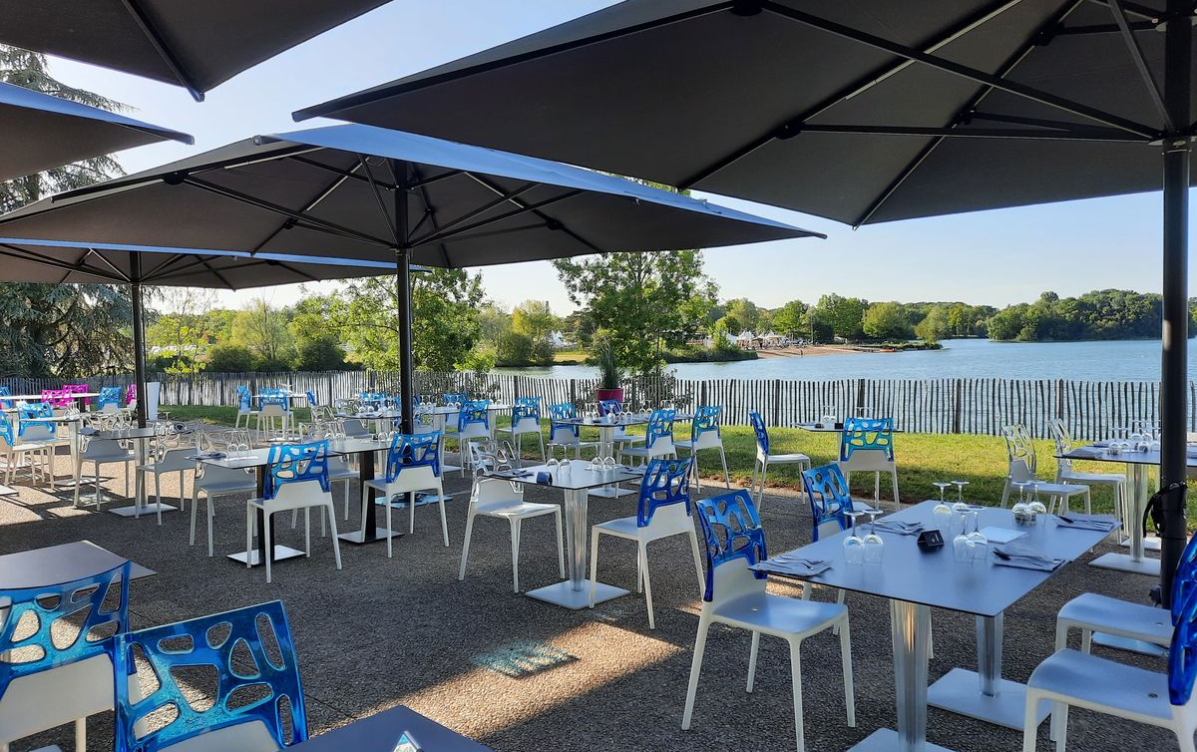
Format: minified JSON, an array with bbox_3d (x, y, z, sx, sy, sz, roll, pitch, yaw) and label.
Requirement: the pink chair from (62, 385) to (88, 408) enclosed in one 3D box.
[{"bbox_3d":[-9.444,0.634,15.693,0.480,0.868,0.505,-3,3,-41],"label":"pink chair"}]

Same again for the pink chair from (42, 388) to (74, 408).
[{"bbox_3d":[-8.617,0.676,13.718,0.500,0.885,0.515,-3,3,-43],"label":"pink chair"}]

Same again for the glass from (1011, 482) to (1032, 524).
[{"bbox_3d":[1.786,0.530,3.641,0.081,0.168,0.081,-1,2,0],"label":"glass"}]

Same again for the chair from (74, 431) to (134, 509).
[{"bbox_3d":[-4.766,0.824,8.431,0.505,0.868,0.480,1,3,42],"label":"chair"}]

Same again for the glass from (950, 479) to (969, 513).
[{"bbox_3d":[1.501,0.527,3.585,0.075,0.176,0.075,-1,2,0],"label":"glass"}]

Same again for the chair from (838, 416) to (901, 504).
[{"bbox_3d":[2.232,0.773,7.320,0.498,0.879,0.523,-1,2,0],"label":"chair"}]

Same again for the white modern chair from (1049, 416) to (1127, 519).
[{"bbox_3d":[3.692,0.772,6.535,0.515,0.885,0.500,1,3,39],"label":"white modern chair"}]

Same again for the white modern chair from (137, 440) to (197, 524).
[{"bbox_3d":[-3.801,0.829,7.715,0.523,0.879,0.498,1,2,37],"label":"white modern chair"}]

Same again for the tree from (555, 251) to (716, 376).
[{"bbox_3d":[0.977,-2.170,22.000,4.400,7.000,4.400,-1,2,0],"label":"tree"}]

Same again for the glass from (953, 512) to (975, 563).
[{"bbox_3d":[1.250,0.549,2.962,0.069,0.172,0.069,1,3,42],"label":"glass"}]

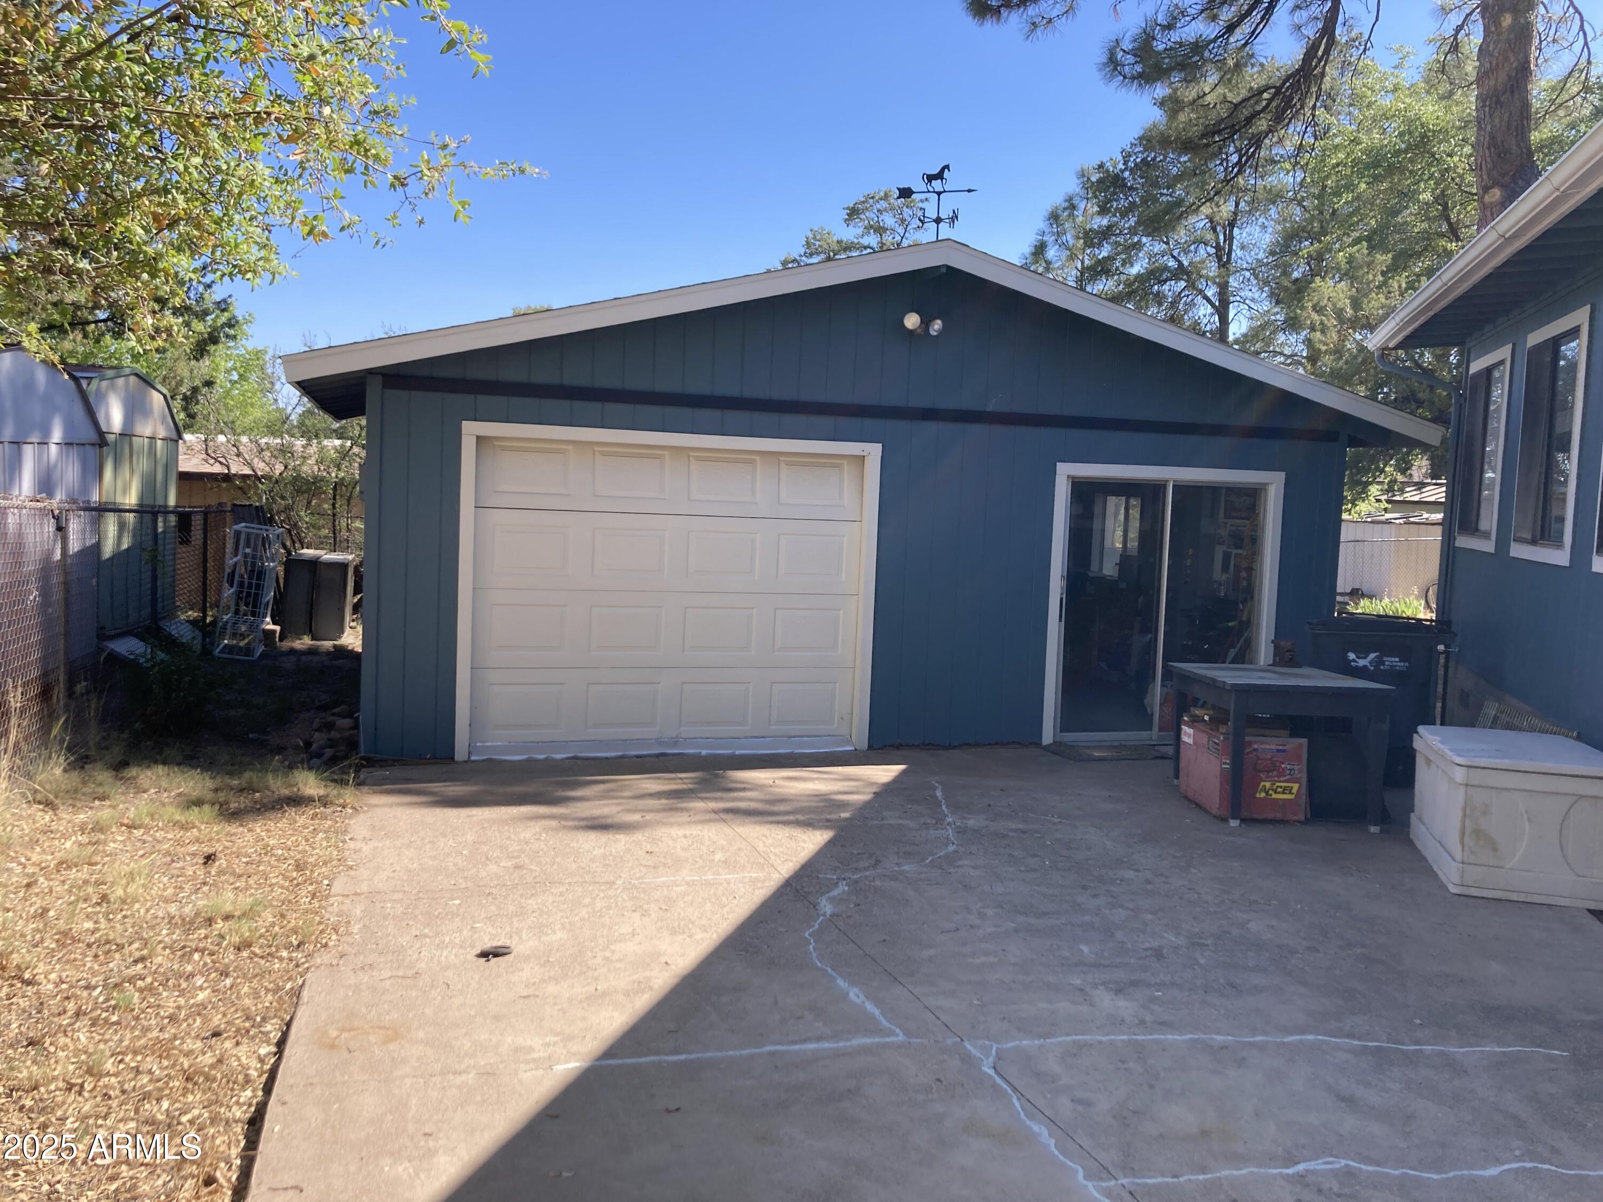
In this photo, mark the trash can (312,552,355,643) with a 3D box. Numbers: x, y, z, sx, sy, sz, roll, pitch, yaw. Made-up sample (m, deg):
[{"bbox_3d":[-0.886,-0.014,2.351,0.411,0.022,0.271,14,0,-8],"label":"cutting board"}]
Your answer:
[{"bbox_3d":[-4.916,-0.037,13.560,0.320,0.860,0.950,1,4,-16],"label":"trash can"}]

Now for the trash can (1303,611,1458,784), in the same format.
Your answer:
[{"bbox_3d":[3.930,0.665,8.860,0.840,1.070,0.700,3,4,20],"label":"trash can"}]

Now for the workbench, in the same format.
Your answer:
[{"bbox_3d":[2.800,0.845,7.760,0.950,0.805,1.000,2,4,-5],"label":"workbench"}]

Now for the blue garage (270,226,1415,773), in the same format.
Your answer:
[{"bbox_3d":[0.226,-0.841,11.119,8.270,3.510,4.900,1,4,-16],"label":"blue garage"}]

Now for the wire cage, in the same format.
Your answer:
[{"bbox_3d":[-5.049,-0.103,11.873,0.340,1.130,0.780,9,3,-18],"label":"wire cage"}]

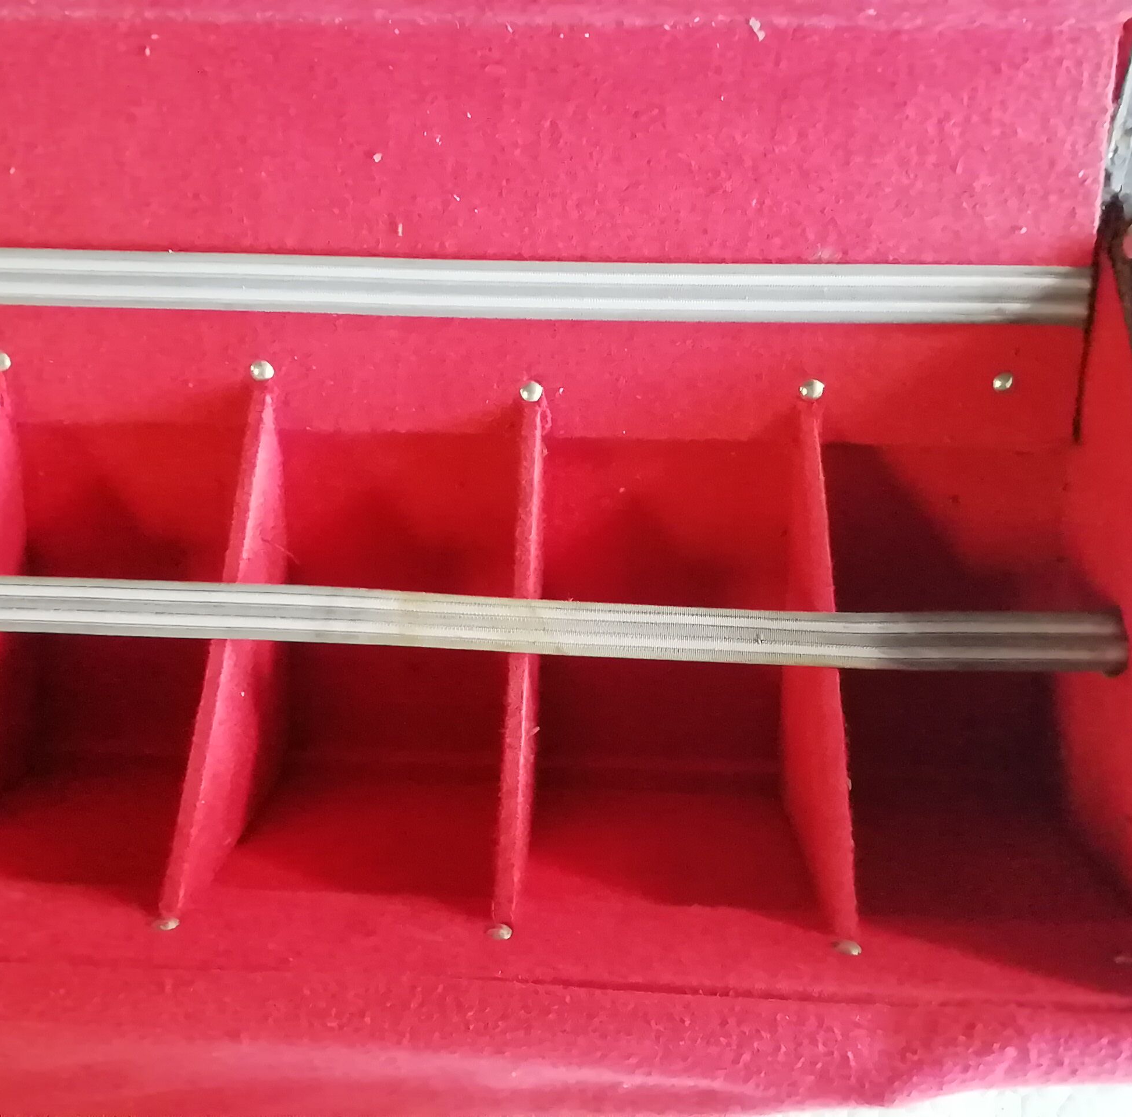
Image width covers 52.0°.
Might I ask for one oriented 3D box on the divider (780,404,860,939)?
[{"bbox_3d":[0.105,0.034,0.465,0.008,0.179,0.141,2,13,1],"label":"divider"}]

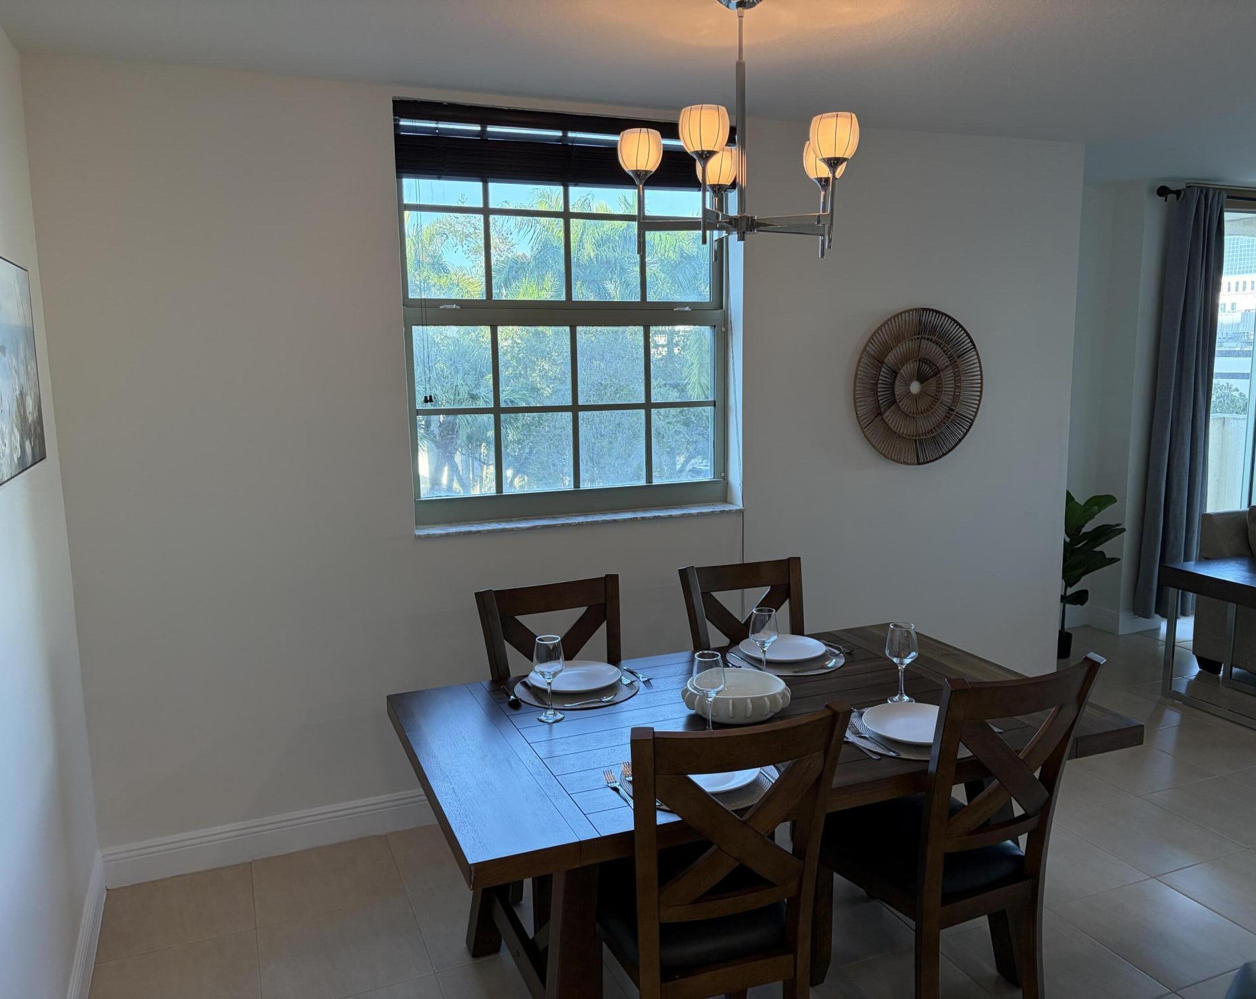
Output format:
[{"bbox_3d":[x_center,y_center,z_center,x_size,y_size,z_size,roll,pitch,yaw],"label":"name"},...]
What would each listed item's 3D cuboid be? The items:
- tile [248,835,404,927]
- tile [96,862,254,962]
[{"bbox_3d":[-1.029,1.300,3.426,0.457,0.010,0.457,-4,9,-22],"label":"tile"},{"bbox_3d":[-1.454,1.333,3.248,0.457,0.010,0.457,-4,9,-22],"label":"tile"}]

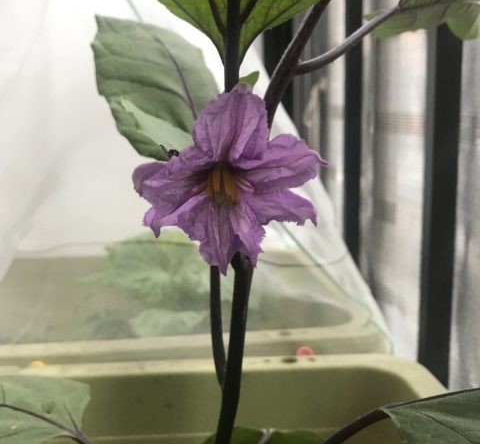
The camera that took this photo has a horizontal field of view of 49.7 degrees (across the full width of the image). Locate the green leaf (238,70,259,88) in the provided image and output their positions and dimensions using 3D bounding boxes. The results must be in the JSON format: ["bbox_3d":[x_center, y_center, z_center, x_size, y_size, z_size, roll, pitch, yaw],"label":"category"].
[{"bbox_3d":[0.003,-0.050,0.183,0.008,0.007,0.005,-1,9,0],"label":"green leaf"}]

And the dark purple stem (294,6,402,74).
[{"bbox_3d":[0.041,-0.068,0.195,0.045,0.008,0.008,-31,0,-3],"label":"dark purple stem"}]

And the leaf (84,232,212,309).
[{"bbox_3d":[-0.068,0.035,0.385,0.096,0.055,0.060,-1,9,0],"label":"leaf"}]

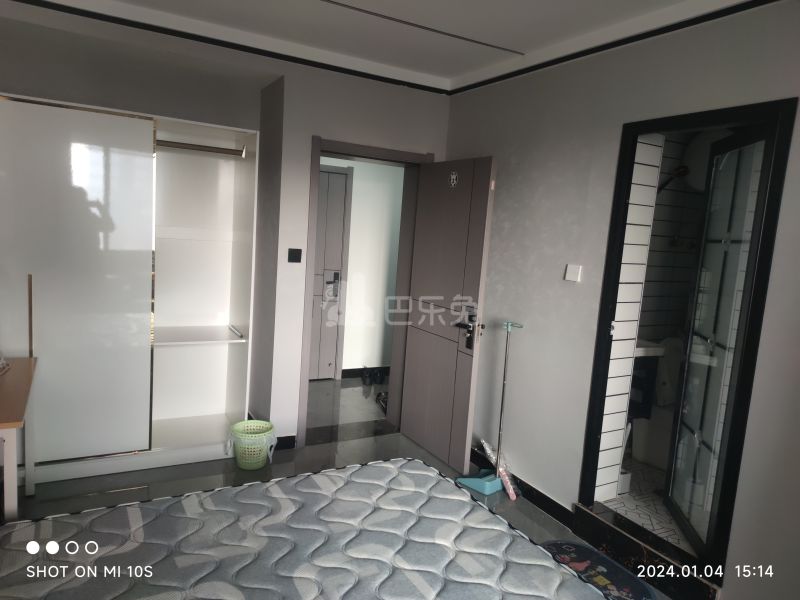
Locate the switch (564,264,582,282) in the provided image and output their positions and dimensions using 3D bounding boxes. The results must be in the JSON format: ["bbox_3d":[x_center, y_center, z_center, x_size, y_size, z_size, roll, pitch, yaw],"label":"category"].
[{"bbox_3d":[0.928,-0.142,2.981,0.012,0.086,0.086,0,9,-29],"label":"switch"}]

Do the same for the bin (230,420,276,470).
[{"bbox_3d":[-0.935,0.926,3.517,0.258,0.242,0.258,0,9,-29],"label":"bin"}]

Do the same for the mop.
[{"bbox_3d":[0.543,0.633,3.350,0.250,1.025,0.296,0,8,-30],"label":"mop"}]

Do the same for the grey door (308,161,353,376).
[{"bbox_3d":[-0.921,-0.239,5.203,0.918,2.069,0.080,0,8,-30],"label":"grey door"}]

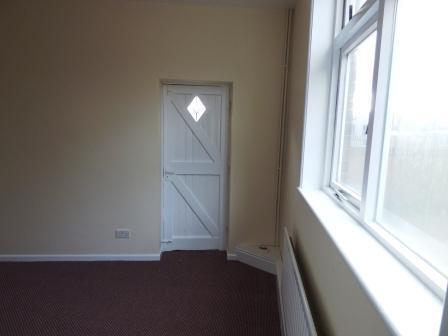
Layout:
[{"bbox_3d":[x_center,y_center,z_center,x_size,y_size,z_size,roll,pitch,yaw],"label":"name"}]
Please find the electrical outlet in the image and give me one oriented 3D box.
[{"bbox_3d":[-1.102,0.726,2.831,0.147,0.090,0.030,1,7,-4],"label":"electrical outlet"}]

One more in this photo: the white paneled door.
[{"bbox_3d":[-0.343,0.041,3.071,0.746,1.963,0.050,1,7,-4],"label":"white paneled door"}]

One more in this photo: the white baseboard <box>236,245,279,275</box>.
[{"bbox_3d":[0.360,1.005,2.818,0.516,0.150,0.030,7,9,36],"label":"white baseboard"}]

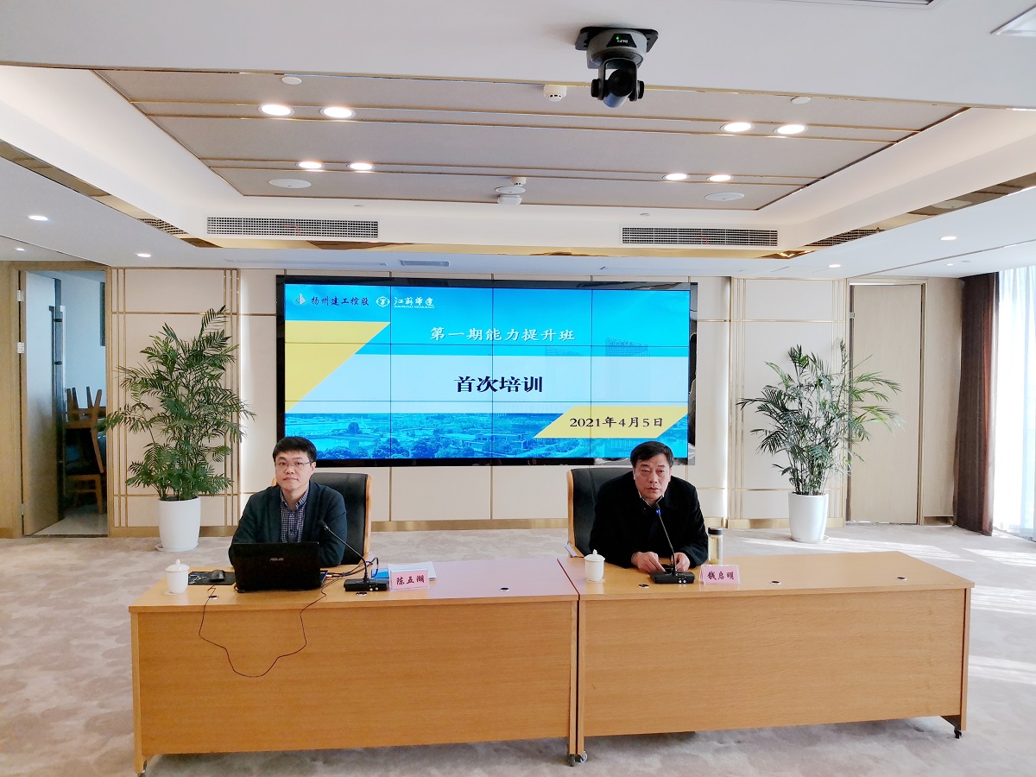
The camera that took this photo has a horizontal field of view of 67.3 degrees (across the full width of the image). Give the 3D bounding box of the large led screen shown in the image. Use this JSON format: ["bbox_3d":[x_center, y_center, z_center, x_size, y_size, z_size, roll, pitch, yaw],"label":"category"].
[{"bbox_3d":[-0.259,-0.159,7.913,4.244,1.891,0.120,0,2,-6],"label":"large led screen"}]

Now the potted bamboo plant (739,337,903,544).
[{"bbox_3d":[2.967,0.522,7.521,1.638,1.905,1.138,0,2,-5],"label":"potted bamboo plant"}]

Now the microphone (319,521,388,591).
[{"bbox_3d":[-0.706,0.717,3.348,0.305,0.257,0.200,0,2,-6],"label":"microphone"}]

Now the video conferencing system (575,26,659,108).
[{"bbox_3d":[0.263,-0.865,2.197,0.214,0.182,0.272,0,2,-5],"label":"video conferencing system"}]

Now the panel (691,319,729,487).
[{"bbox_3d":[1.990,0.182,8.104,0.415,1.769,0.040,0,2,-5],"label":"panel"}]

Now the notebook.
[{"bbox_3d":[-1.010,0.735,3.341,0.352,0.217,0.325,0,2,-10],"label":"notebook"}]

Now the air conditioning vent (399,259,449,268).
[{"bbox_3d":[-0.840,-1.141,7.051,0.419,0.050,0.375,0,2,-5],"label":"air conditioning vent"}]

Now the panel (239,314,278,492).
[{"bbox_3d":[-2.537,0.160,7.676,0.397,1.752,0.040,0,2,-5],"label":"panel"}]

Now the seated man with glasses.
[{"bbox_3d":[-1.127,0.906,3.885,0.539,1.329,0.752,0,2,-5],"label":"seated man with glasses"}]

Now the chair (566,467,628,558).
[{"bbox_3d":[0.569,1.010,4.264,0.560,1.085,0.660,0,2,-6],"label":"chair"}]

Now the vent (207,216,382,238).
[{"bbox_3d":[-1.855,-1.326,6.445,1.379,0.163,0.050,0,2,-6],"label":"vent"}]

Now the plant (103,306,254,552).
[{"bbox_3d":[-3.073,0.363,6.986,1.326,2.182,1.139,0,2,-5],"label":"plant"}]

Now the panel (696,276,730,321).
[{"bbox_3d":[2.035,-0.939,8.191,0.392,0.461,0.030,0,2,-6],"label":"panel"}]

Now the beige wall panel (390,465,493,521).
[{"bbox_3d":[-0.772,1.056,7.873,1.010,0.556,0.040,0,2,-5],"label":"beige wall panel"}]

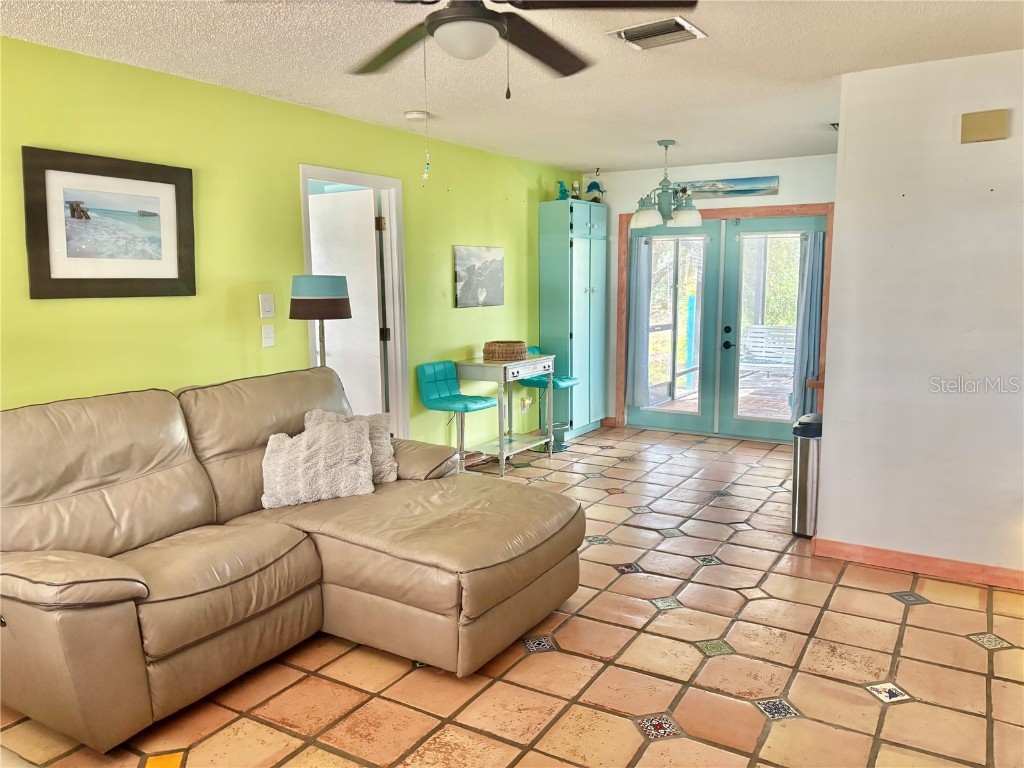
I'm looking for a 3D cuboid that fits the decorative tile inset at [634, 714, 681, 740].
[{"bbox_3d":[0.489,1.144,2.557,0.102,0.010,0.102,-2,8,-13],"label":"decorative tile inset"}]

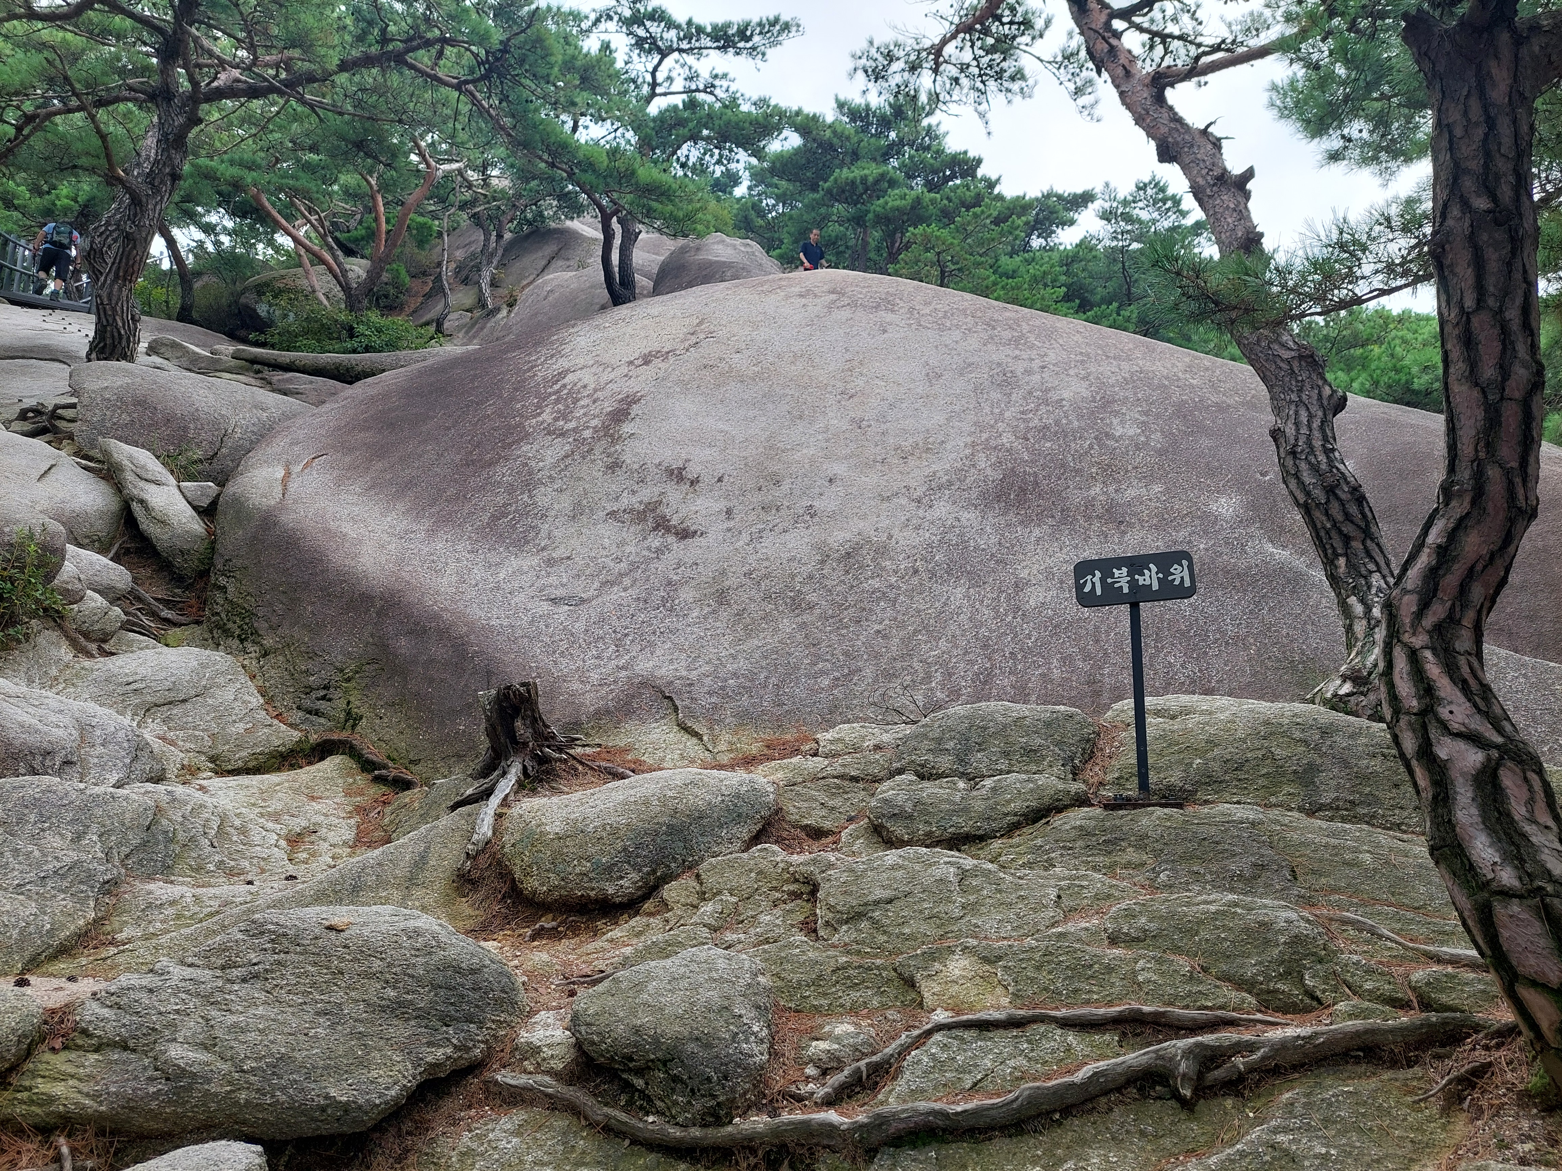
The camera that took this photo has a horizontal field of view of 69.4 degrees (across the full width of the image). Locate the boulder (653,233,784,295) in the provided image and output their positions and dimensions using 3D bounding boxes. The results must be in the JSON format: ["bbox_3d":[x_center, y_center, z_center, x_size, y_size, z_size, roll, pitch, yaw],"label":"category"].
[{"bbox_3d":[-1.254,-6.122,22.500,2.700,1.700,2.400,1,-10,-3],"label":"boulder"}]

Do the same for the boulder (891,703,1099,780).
[{"bbox_3d":[1.120,0.827,5.900,1.070,0.420,0.650,-2,-10,11],"label":"boulder"}]

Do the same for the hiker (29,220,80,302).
[{"bbox_3d":[-10.611,-4.757,16.500,0.560,1.380,0.650,7,-12,-34],"label":"hiker"}]

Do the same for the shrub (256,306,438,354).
[{"bbox_3d":[-5.785,-3.416,15.000,2.150,0.650,1.100,4,-11,-22],"label":"shrub"}]

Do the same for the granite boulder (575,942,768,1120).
[{"bbox_3d":[-0.347,1.415,3.550,0.620,0.500,0.520,1,-10,-5],"label":"granite boulder"}]

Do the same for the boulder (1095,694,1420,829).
[{"bbox_3d":[2.665,0.975,6.150,1.750,0.680,0.950,-1,-9,5],"label":"boulder"}]

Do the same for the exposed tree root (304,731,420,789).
[{"bbox_3d":[-2.230,0.925,6.000,0.600,0.240,0.280,-2,-9,15],"label":"exposed tree root"}]

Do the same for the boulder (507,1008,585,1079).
[{"bbox_3d":[-0.754,1.462,3.600,0.250,0.200,0.220,2,-10,-11],"label":"boulder"}]

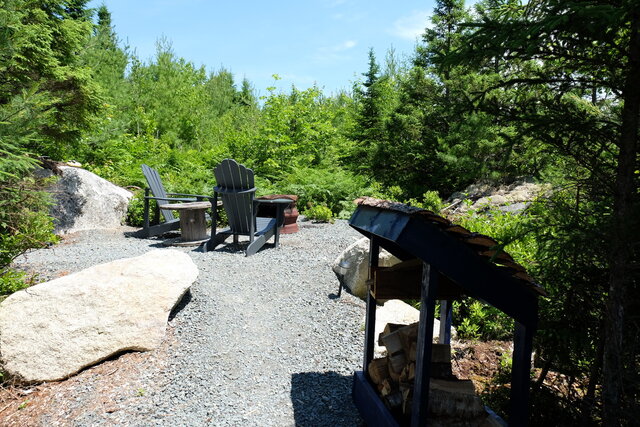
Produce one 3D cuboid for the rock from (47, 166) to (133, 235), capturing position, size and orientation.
[{"bbox_3d":[-3.381,-0.253,6.907,1.250,0.930,0.950,0,6,-17],"label":"rock"}]

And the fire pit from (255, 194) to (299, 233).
[{"bbox_3d":[-0.618,-0.002,6.726,0.600,0.530,0.580,2,5,0],"label":"fire pit"}]

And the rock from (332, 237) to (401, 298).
[{"bbox_3d":[0.452,0.473,4.377,0.600,0.500,0.520,2,5,0],"label":"rock"}]

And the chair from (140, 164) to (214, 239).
[{"bbox_3d":[-1.926,-0.183,6.404,0.840,0.990,0.730,2,5,7],"label":"chair"}]

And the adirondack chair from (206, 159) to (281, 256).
[{"bbox_3d":[-0.829,-0.081,5.548,0.730,0.990,0.840,4,6,28],"label":"adirondack chair"}]

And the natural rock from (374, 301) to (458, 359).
[{"bbox_3d":[0.674,0.794,3.536,0.620,0.310,0.520,1,5,-6],"label":"natural rock"}]

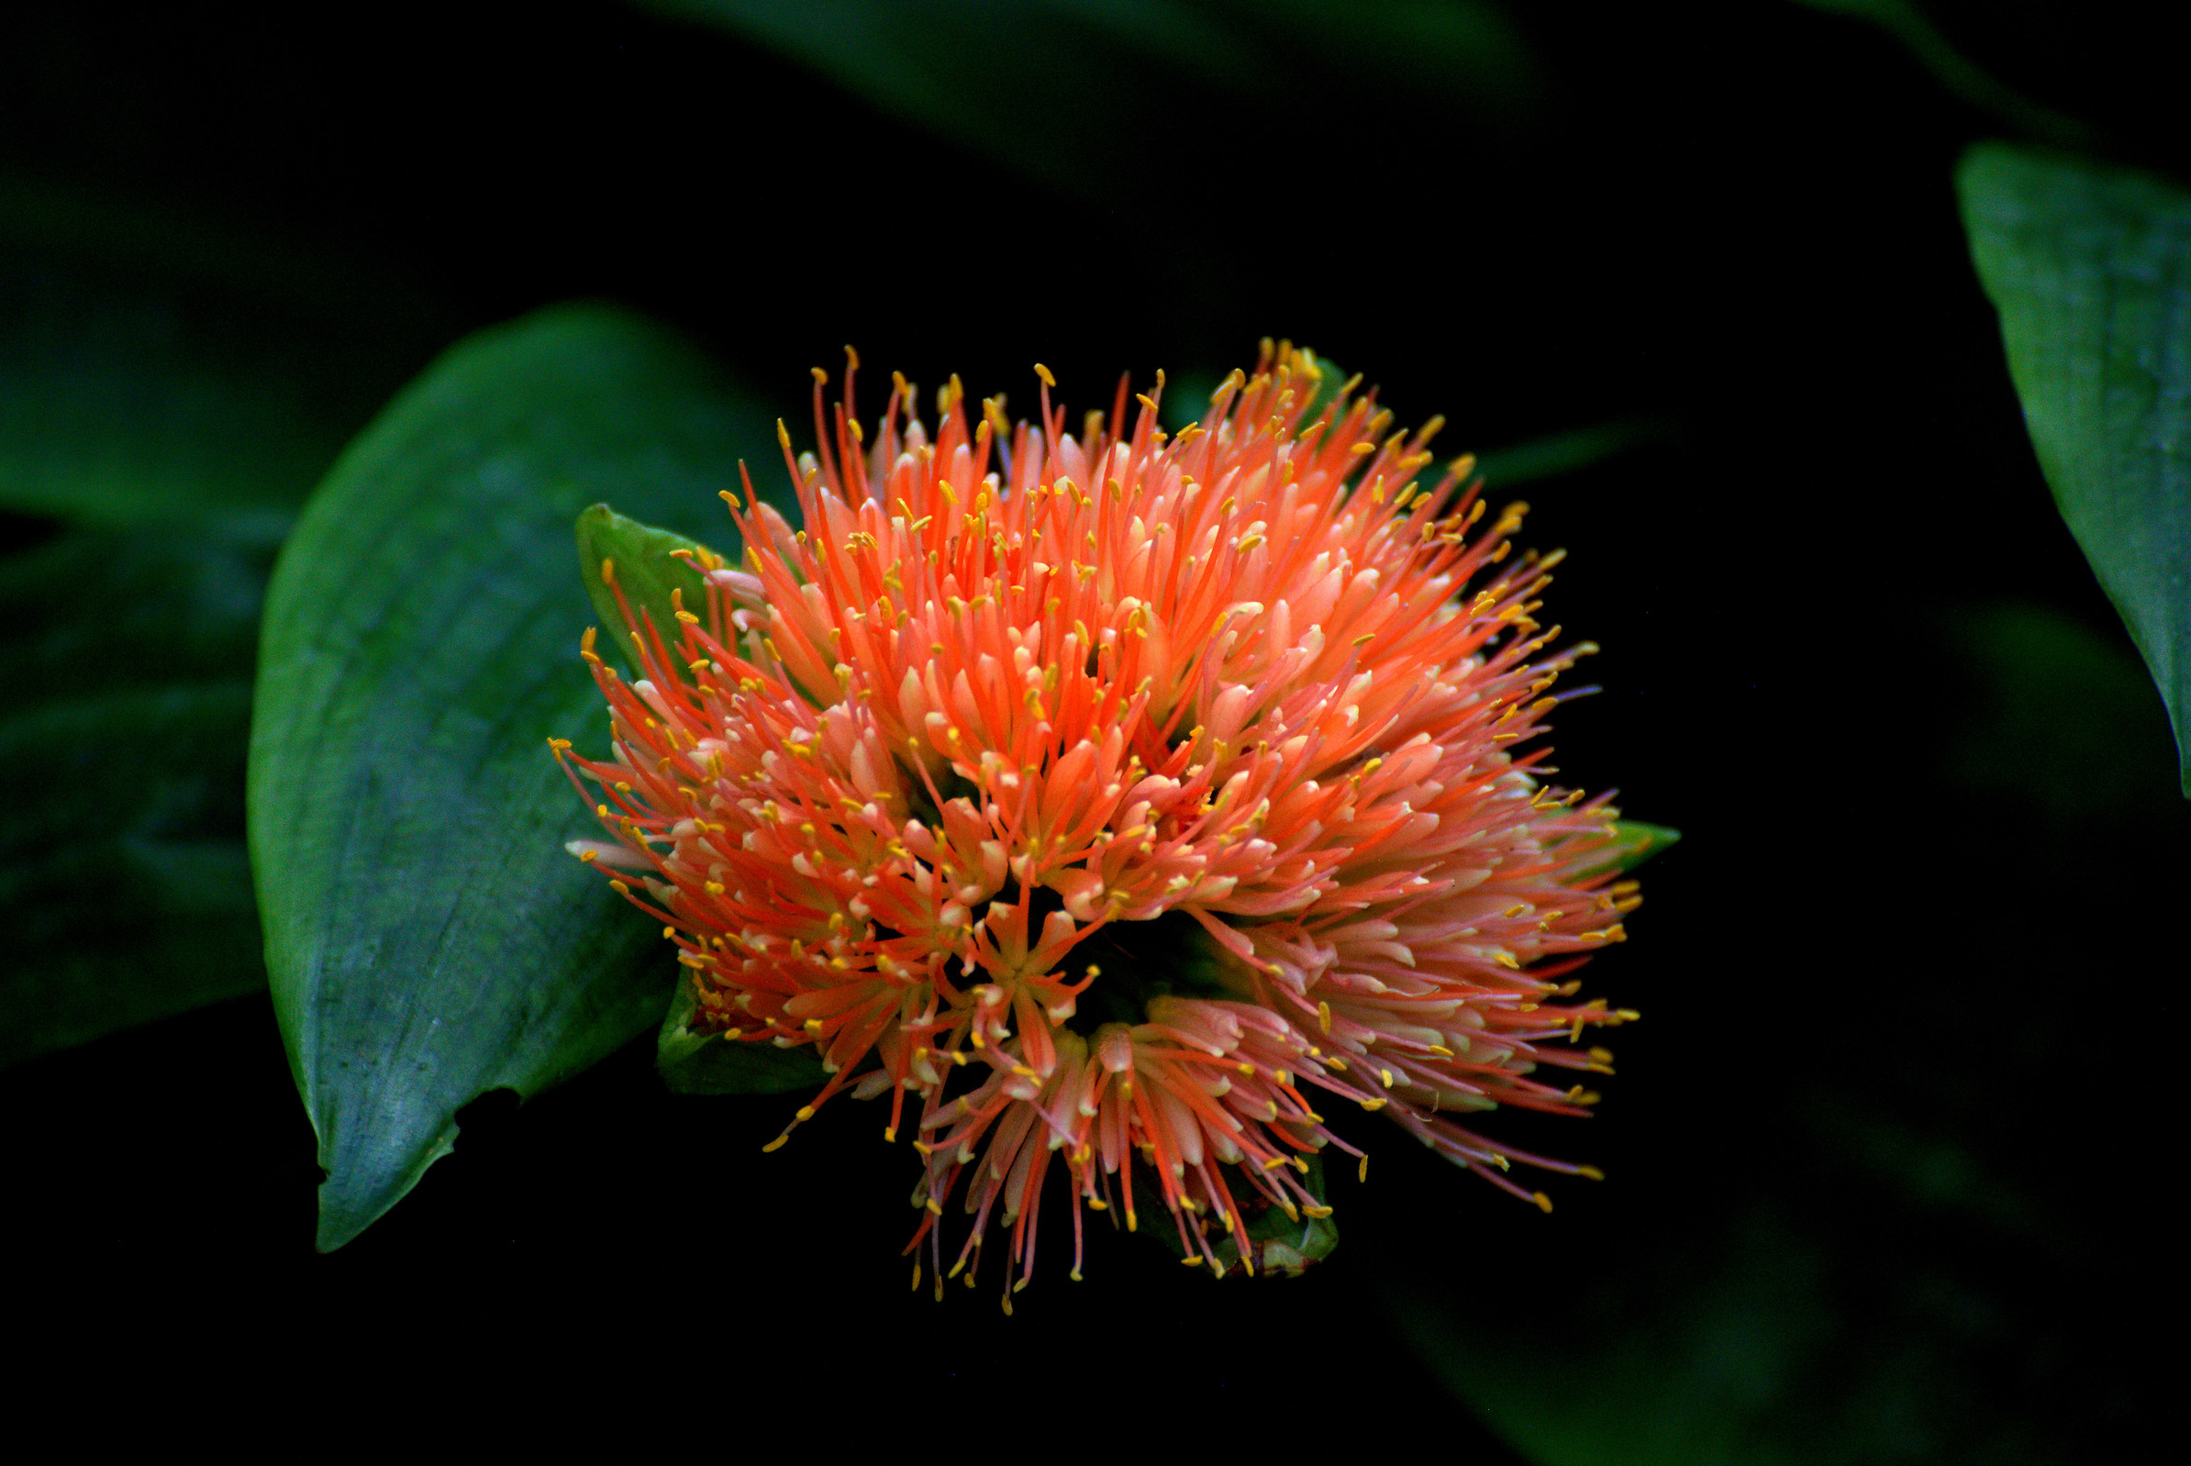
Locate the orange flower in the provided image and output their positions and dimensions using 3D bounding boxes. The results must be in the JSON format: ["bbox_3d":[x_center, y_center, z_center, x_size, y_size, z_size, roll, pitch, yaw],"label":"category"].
[{"bbox_3d":[0.001,0.010,1.900,0.115,0.090,0.112,0,33,0],"label":"orange flower"}]

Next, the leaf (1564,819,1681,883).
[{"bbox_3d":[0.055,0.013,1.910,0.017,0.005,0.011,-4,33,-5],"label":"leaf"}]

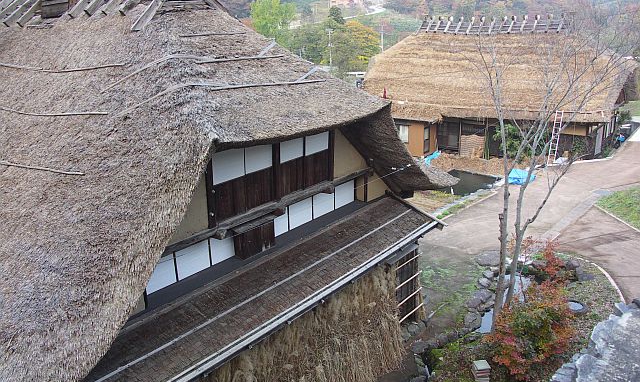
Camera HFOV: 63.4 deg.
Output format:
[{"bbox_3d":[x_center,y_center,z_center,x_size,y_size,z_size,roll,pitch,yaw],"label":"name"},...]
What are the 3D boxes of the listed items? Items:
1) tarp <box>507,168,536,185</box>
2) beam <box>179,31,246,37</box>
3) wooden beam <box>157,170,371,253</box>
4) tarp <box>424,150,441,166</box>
[{"bbox_3d":[10.732,-0.722,27.375,1.350,0.420,1.650,7,20,22],"label":"tarp"},{"bbox_3d":[-2.368,-3.519,11.664,0.050,0.050,1.890,15,24,38],"label":"beam"},{"bbox_3d":[-0.763,0.262,11.714,0.250,0.280,6.700,15,24,38],"label":"wooden beam"},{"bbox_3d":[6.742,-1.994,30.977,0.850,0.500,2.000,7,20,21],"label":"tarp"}]

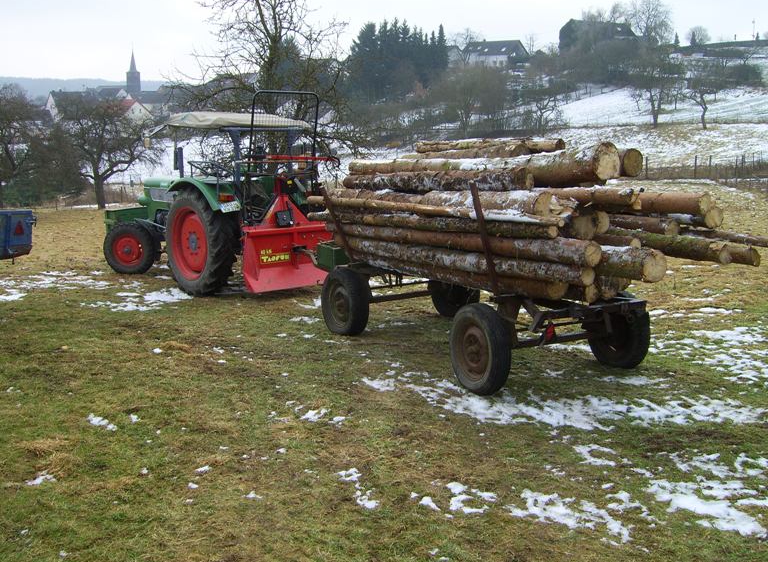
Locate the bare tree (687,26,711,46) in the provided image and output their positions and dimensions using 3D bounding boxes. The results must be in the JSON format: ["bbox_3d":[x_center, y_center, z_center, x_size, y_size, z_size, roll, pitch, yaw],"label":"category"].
[{"bbox_3d":[74.606,-58.119,200.000,5.693,4.982,5.409,3,10,20],"label":"bare tree"}]

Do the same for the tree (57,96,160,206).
[{"bbox_3d":[-9.768,-4.537,30.000,3.772,3.985,3.583,-3,10,-18],"label":"tree"}]

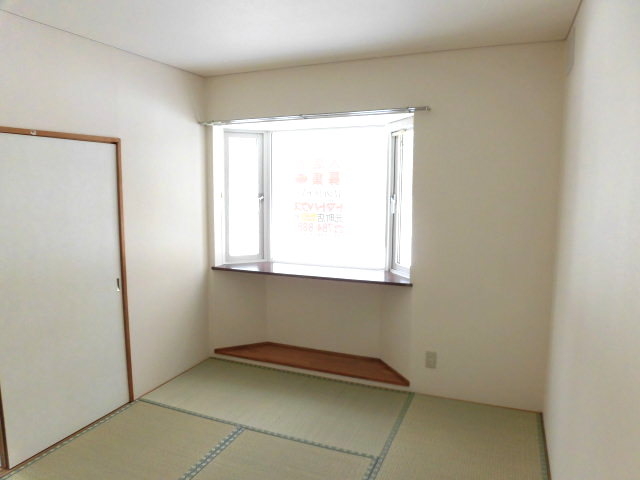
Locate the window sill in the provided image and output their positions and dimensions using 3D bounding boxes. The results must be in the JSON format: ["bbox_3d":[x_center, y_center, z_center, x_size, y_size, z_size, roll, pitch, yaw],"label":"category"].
[{"bbox_3d":[-0.060,0.265,3.705,1.735,0.029,0.412,3,8,22],"label":"window sill"}]

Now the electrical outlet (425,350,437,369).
[{"bbox_3d":[0.804,0.872,3.205,0.077,0.122,0.010,3,8,22],"label":"electrical outlet"}]

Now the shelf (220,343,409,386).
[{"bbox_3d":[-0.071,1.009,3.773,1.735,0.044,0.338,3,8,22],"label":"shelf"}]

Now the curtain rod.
[{"bbox_3d":[-0.118,-0.914,3.322,1.863,0.033,0.082,3,8,22],"label":"curtain rod"}]

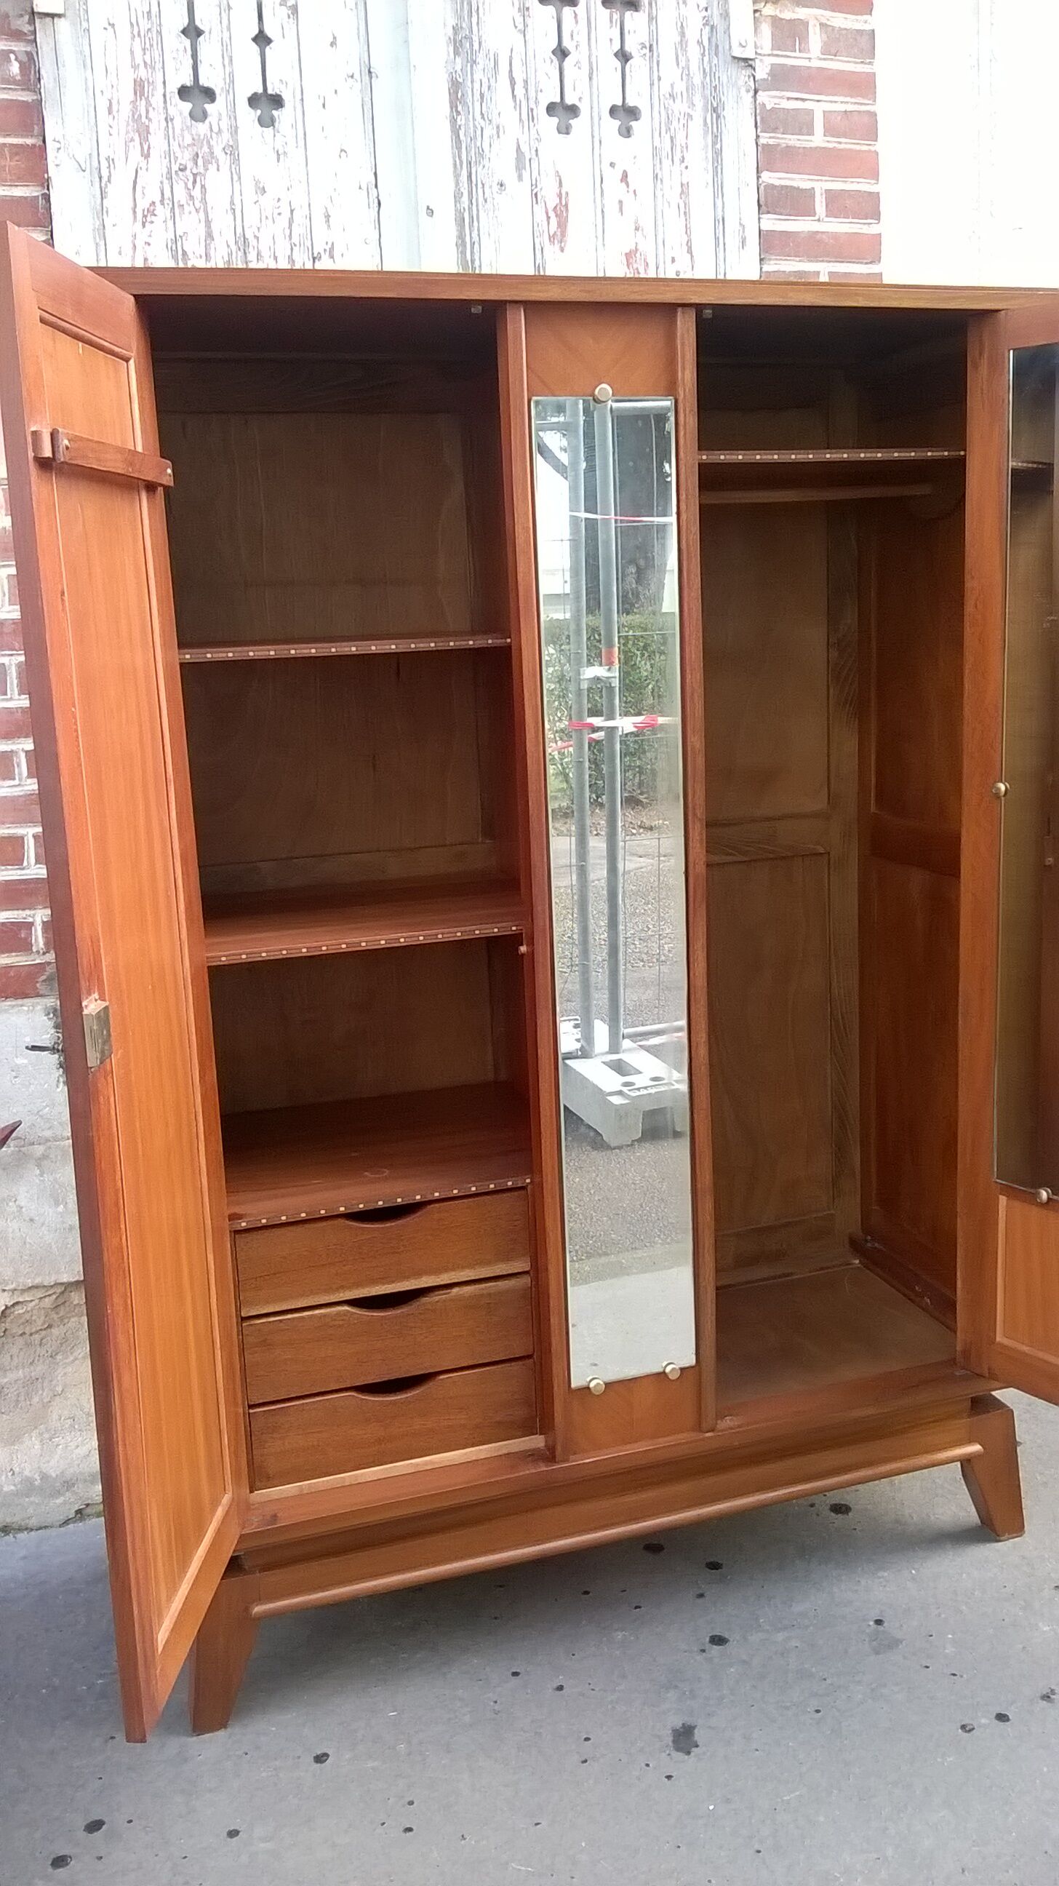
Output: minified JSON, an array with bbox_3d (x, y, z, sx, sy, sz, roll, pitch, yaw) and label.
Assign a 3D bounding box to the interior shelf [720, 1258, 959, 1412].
[{"bbox_3d":[0.388,0.652,2.714,0.568,0.020,0.412,-6,12,-18],"label":"interior shelf"}]

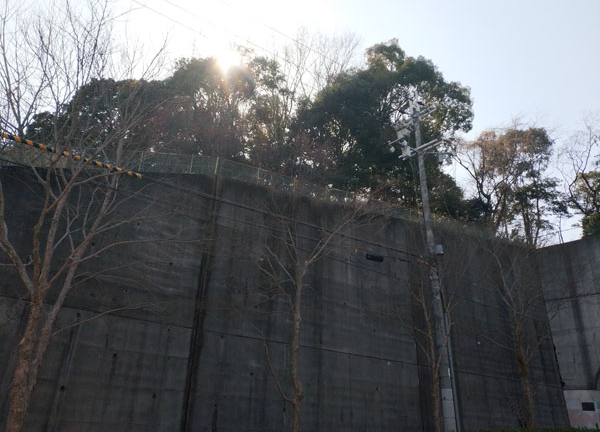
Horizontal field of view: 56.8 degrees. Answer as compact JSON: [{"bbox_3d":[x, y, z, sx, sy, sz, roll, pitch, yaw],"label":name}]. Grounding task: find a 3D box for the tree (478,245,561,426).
[{"bbox_3d":[8.635,5.121,21.821,2.900,8.518,3.000,21,-29,-41],"label":"tree"}]

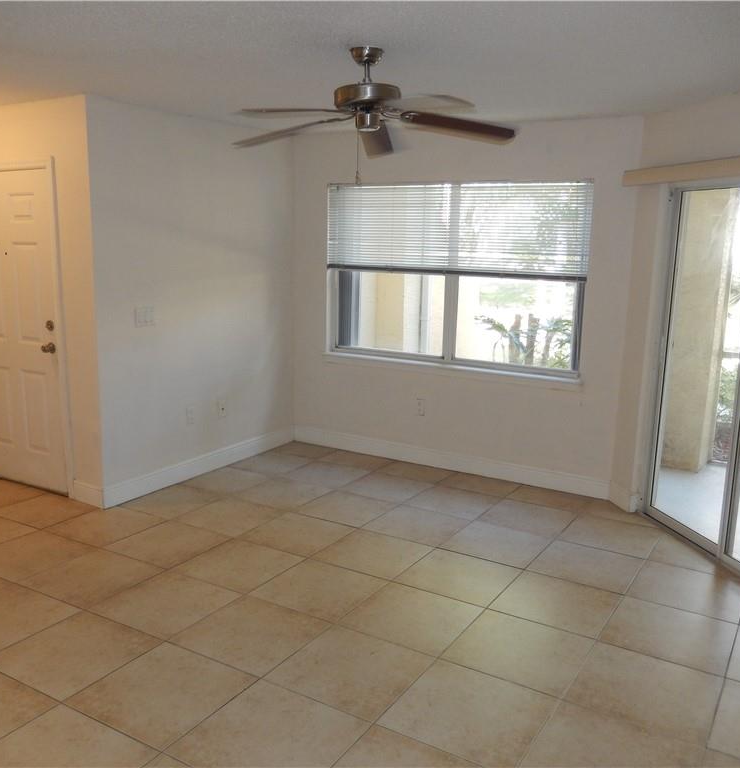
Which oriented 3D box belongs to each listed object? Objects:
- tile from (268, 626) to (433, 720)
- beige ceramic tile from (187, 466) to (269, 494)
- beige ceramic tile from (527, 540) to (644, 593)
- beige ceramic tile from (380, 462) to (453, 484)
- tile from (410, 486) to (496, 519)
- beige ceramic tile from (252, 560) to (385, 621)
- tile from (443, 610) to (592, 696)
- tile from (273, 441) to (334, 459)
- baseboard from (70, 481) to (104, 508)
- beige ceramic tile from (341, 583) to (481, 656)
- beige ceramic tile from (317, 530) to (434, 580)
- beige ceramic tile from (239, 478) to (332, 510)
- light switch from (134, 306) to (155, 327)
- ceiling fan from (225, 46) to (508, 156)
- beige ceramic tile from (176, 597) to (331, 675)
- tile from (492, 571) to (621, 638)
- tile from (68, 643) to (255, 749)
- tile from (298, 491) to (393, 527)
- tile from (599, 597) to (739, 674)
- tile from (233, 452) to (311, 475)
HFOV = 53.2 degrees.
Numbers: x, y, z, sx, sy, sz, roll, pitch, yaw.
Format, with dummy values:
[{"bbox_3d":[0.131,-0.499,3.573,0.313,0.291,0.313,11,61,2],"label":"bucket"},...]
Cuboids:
[{"bbox_3d":[-0.072,1.105,2.857,0.492,0.012,0.492,7,12,31],"label":"tile"},{"bbox_3d":[-0.998,0.682,5.124,0.492,0.012,0.492,7,12,31],"label":"beige ceramic tile"},{"bbox_3d":[1.133,0.953,3.888,0.497,0.010,0.497,7,12,30],"label":"beige ceramic tile"},{"bbox_3d":[0.345,0.650,5.403,0.492,0.010,0.375,7,12,31],"label":"beige ceramic tile"},{"bbox_3d":[0.537,0.772,4.813,0.495,0.012,0.495,7,12,30],"label":"tile"},{"bbox_3d":[-0.239,0.982,3.529,0.492,0.012,0.492,7,12,31],"label":"beige ceramic tile"},{"bbox_3d":[0.618,1.094,3.042,0.495,0.012,0.495,7,12,30],"label":"tile"},{"bbox_3d":[-0.539,0.544,5.989,0.438,0.010,0.374,7,12,30],"label":"tile"},{"bbox_3d":[-1.743,0.692,4.597,0.294,0.124,0.016,7,12,31],"label":"baseboard"},{"bbox_3d":[0.190,1.040,3.294,0.495,0.012,0.495,7,12,30],"label":"beige ceramic tile"},{"bbox_3d":[0.020,0.915,3.969,0.495,0.012,0.495,7,12,30],"label":"beige ceramic tile"},{"bbox_3d":[-0.573,0.736,4.872,0.492,0.012,0.492,7,12,31],"label":"beige ceramic tile"},{"bbox_3d":[-1.409,-0.423,4.665,0.022,0.121,0.159,7,12,31],"label":"light switch"},{"bbox_3d":[-0.006,-1.222,3.096,1.310,0.360,1.310,7,12,31],"label":"ceiling fan"},{"bbox_3d":[-0.501,1.065,3.143,0.498,0.010,0.500,7,12,30],"label":"beige ceramic tile"},{"bbox_3d":[0.882,1.029,3.486,0.498,0.010,0.500,7,12,30],"label":"tile"},{"bbox_3d":[-0.754,1.123,2.695,0.492,0.010,0.492,7,12,31],"label":"tile"},{"bbox_3d":[-0.149,0.782,4.627,0.492,0.010,0.492,7,12,31],"label":"tile"},{"bbox_3d":[1.304,1.078,3.213,0.497,0.010,0.497,7,12,30],"label":"tile"},{"bbox_3d":[-0.747,0.603,5.549,0.485,0.010,0.492,7,12,31],"label":"tile"}]

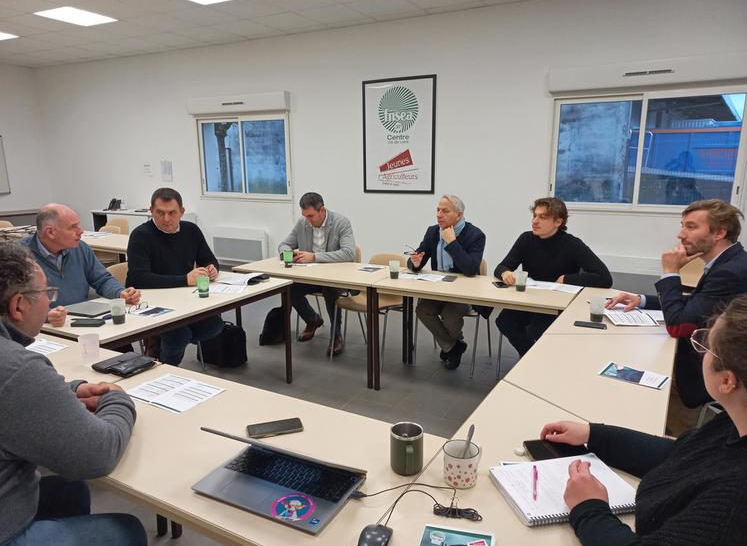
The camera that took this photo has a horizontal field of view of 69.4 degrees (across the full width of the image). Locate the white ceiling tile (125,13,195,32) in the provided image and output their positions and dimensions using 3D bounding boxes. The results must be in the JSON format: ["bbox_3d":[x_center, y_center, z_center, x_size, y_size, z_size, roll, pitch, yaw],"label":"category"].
[{"bbox_3d":[-2.290,-2.751,5.951,0.600,0.020,0.600,6,13,27],"label":"white ceiling tile"}]

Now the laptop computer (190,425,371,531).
[{"bbox_3d":[-0.230,0.457,1.313,0.355,0.152,0.238,6,13,27],"label":"laptop computer"}]

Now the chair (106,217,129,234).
[{"bbox_3d":[-3.350,-0.245,6.749,0.470,0.800,0.520,6,14,28],"label":"chair"}]

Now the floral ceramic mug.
[{"bbox_3d":[0.226,0.472,1.343,0.112,0.086,0.087,-12,16,-43],"label":"floral ceramic mug"}]

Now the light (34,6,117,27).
[{"bbox_3d":[-3.127,-2.716,5.693,0.590,0.030,0.600,5,13,27],"label":"light"}]

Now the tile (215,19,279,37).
[{"bbox_3d":[-1.475,-2.784,6.115,0.600,0.020,0.600,6,13,28],"label":"tile"}]

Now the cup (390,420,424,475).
[{"bbox_3d":[0.093,0.474,1.430,0.085,0.110,0.120,-1,12,-3],"label":"cup"}]

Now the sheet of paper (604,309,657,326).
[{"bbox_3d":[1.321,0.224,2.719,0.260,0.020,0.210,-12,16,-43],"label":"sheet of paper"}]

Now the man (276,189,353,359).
[{"bbox_3d":[-0.432,-0.021,4.444,0.680,1.290,0.750,6,14,28],"label":"man"}]

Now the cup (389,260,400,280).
[{"bbox_3d":[0.146,-0.023,3.726,0.072,0.116,0.072,0,12,0],"label":"cup"}]

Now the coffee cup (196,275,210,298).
[{"bbox_3d":[-1.014,0.086,3.223,0.073,0.114,0.073,0,11,0],"label":"coffee cup"}]

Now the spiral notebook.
[{"bbox_3d":[0.482,0.531,1.349,0.312,0.018,0.225,-3,12,-12],"label":"spiral notebook"}]

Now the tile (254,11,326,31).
[{"bbox_3d":[-0.930,-2.763,5.965,0.600,0.020,0.600,6,13,27],"label":"tile"}]

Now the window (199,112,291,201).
[{"bbox_3d":[-1.710,-1.514,7.065,1.490,1.060,0.080,6,13,27],"label":"window"}]

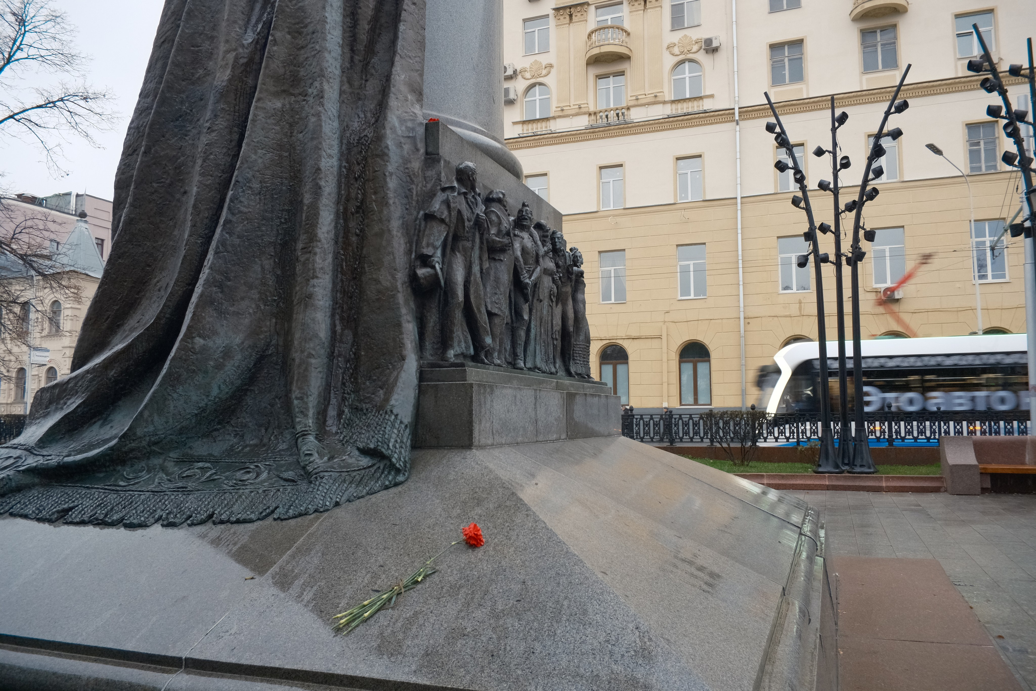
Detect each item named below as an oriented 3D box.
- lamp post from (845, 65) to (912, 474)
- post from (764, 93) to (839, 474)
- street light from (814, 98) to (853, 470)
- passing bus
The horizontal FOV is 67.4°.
[{"bbox_3d":[7.182,-1.513,15.605,1.400,8.050,0.800,0,-5,0],"label":"lamp post"},{"bbox_3d":[5.840,-1.379,15.881,1.200,7.850,0.800,0,-5,0],"label":"post"},{"bbox_3d":[6.900,-1.407,16.576,0.750,8.000,0.750,0,-5,0],"label":"street light"},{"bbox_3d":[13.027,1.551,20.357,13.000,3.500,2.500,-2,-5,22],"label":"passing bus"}]

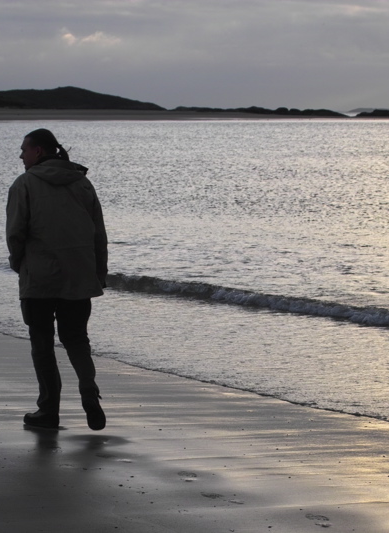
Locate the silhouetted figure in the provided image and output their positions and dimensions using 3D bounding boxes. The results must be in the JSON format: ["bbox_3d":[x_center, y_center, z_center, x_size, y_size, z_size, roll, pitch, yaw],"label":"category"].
[{"bbox_3d":[-0.792,0.068,10.750,0.580,1.710,0.600,-2,5,-26],"label":"silhouetted figure"}]

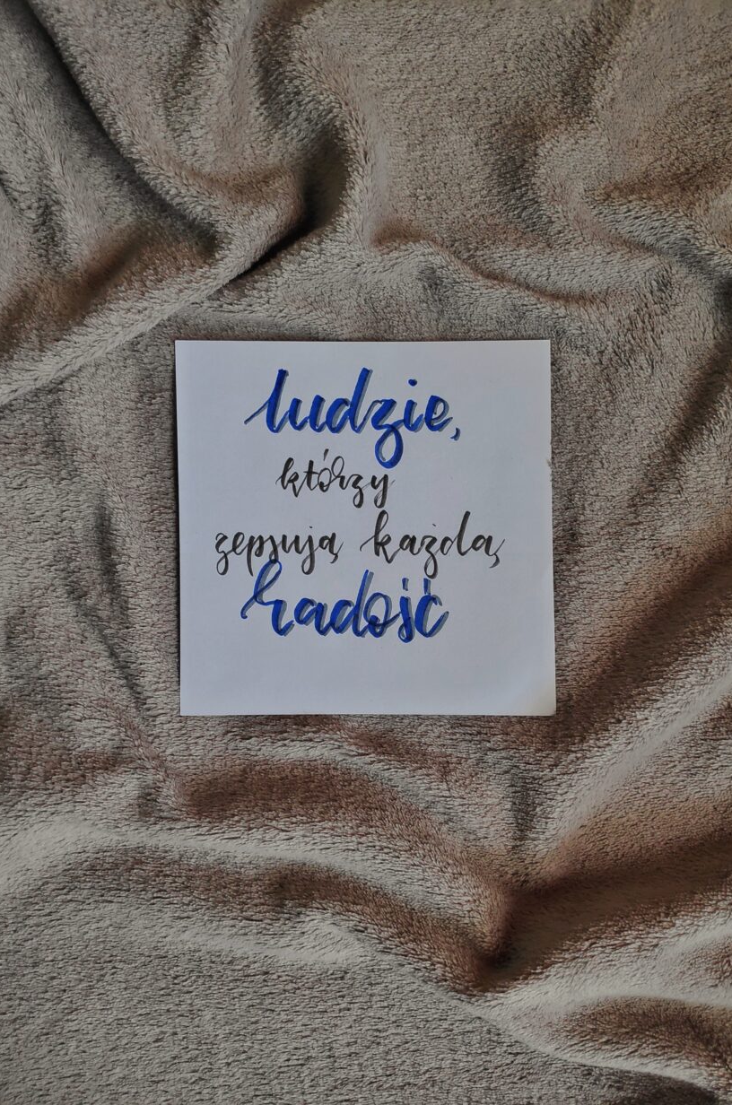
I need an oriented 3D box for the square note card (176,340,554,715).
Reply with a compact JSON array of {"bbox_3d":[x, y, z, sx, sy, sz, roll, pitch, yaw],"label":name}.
[{"bbox_3d":[0.000,-0.006,0.151,0.089,0.001,0.089,0,90,0],"label":"square note card"}]

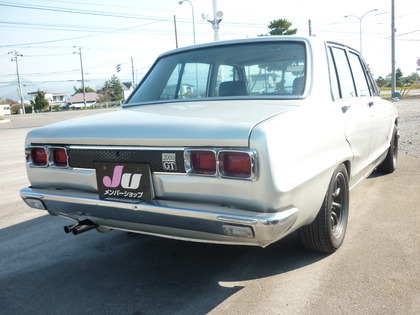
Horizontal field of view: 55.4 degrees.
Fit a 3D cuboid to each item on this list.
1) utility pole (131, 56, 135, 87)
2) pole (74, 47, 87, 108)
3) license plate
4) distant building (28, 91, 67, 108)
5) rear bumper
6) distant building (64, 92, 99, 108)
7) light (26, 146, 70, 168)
[{"bbox_3d":[-13.756,-13.666,72.000,0.320,8.800,0.320,-5,8,-10],"label":"utility pole"},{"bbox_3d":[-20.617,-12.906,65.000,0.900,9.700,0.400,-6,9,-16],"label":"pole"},{"bbox_3d":[-0.402,0.110,1.869,0.332,0.170,0.018,2,12,30],"label":"license plate"},{"bbox_3d":[-46.124,-16.143,114.000,10.500,5.200,8.000,-7,9,-21],"label":"distant building"},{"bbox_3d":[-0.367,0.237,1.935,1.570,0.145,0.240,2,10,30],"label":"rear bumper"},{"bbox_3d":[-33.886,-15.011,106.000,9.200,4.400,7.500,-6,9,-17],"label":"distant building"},{"bbox_3d":[-0.848,-0.005,2.135,0.335,0.115,0.065,2,10,30],"label":"light"}]

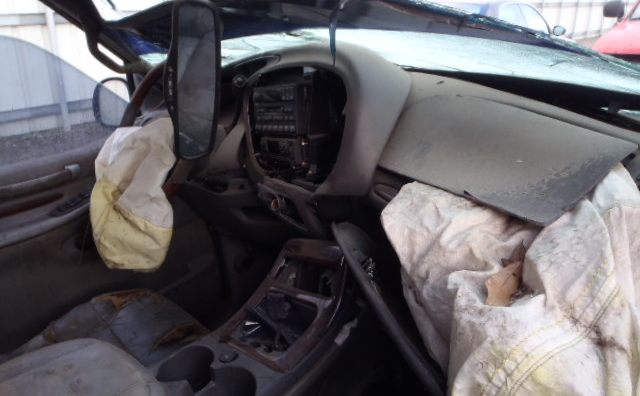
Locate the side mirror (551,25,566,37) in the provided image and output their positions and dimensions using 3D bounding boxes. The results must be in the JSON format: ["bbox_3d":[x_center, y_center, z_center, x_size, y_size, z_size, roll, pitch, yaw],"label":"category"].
[{"bbox_3d":[3.180,-2.225,6.900,0.190,0.140,0.110,13,22,36],"label":"side mirror"}]

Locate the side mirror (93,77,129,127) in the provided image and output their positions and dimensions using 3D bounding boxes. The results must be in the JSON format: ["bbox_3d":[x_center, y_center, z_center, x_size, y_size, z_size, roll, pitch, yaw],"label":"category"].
[{"bbox_3d":[-0.770,-0.367,1.985,0.205,0.185,0.085,8,20,24],"label":"side mirror"}]

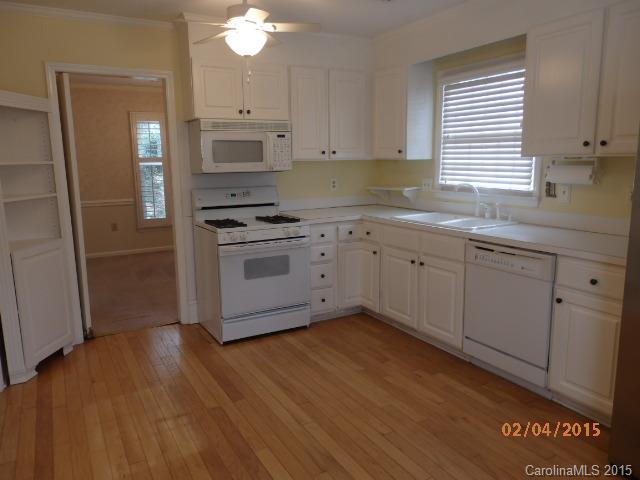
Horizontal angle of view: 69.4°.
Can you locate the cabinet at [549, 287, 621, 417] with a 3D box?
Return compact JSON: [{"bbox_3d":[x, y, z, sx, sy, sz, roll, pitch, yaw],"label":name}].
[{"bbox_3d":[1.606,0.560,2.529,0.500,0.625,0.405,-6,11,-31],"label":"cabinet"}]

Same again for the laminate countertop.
[{"bbox_3d":[0.816,-0.092,3.336,1.123,0.041,2.792,-6,11,-31],"label":"laminate countertop"}]

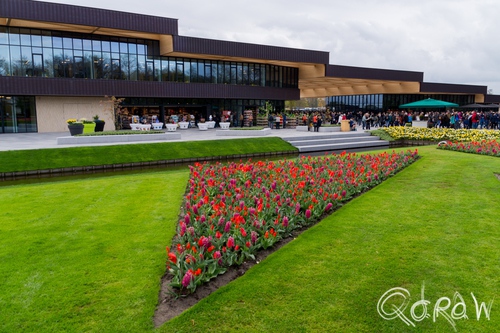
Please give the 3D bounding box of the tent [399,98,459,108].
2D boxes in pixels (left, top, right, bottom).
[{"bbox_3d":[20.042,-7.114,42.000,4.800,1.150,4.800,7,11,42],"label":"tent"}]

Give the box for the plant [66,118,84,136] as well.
[{"bbox_3d":[-14.645,-3.294,31.500,1.400,1.420,1.350,-4,9,-25],"label":"plant"}]

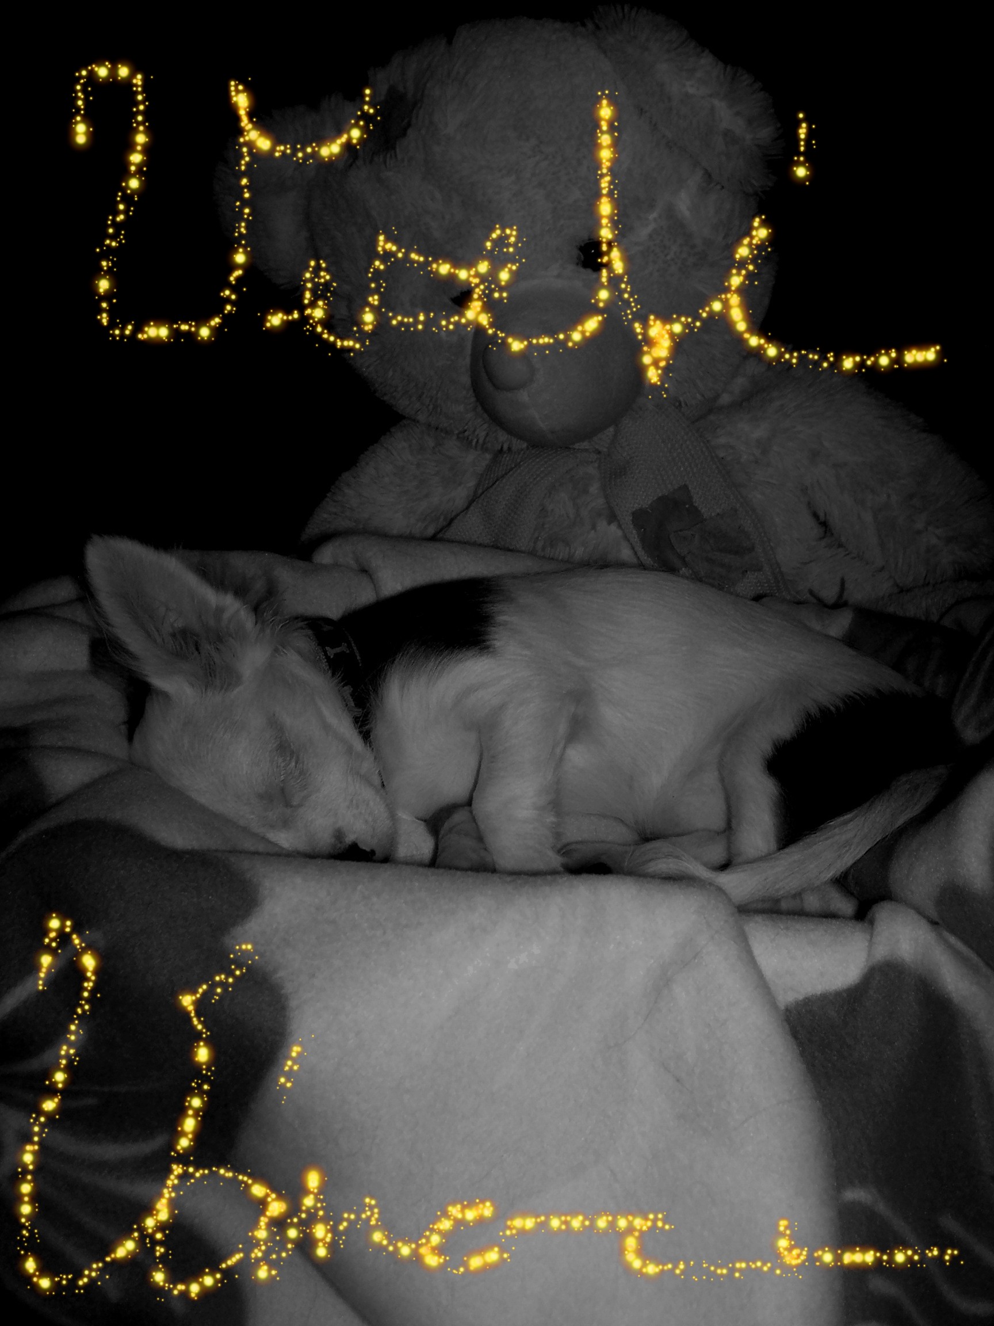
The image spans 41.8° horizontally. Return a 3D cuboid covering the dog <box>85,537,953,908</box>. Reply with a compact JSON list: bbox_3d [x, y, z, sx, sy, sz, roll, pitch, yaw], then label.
[{"bbox_3d":[0.011,0.030,0.715,0.450,0.160,0.210,1,20,3],"label":"dog"}]

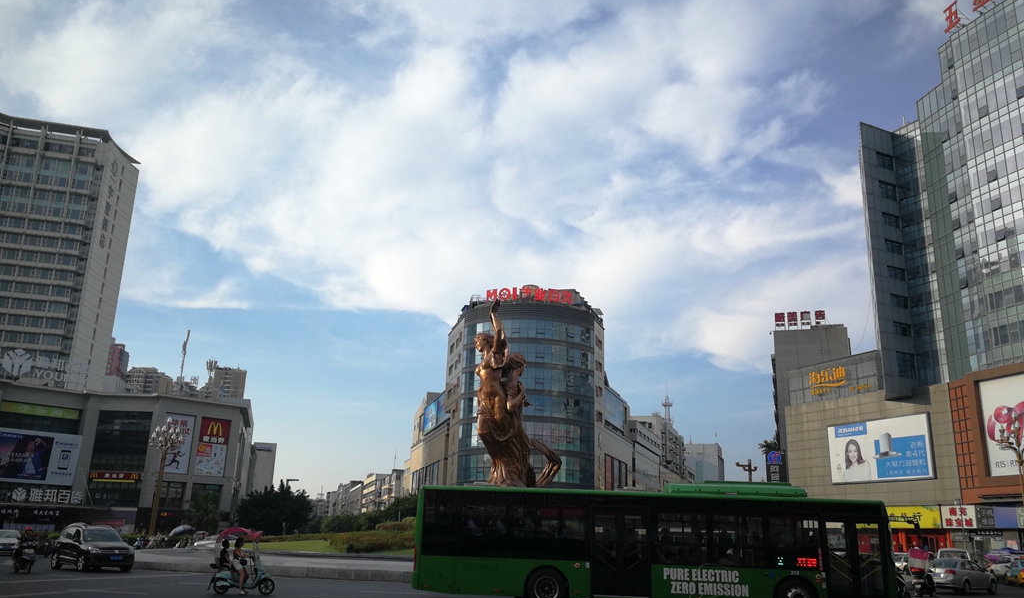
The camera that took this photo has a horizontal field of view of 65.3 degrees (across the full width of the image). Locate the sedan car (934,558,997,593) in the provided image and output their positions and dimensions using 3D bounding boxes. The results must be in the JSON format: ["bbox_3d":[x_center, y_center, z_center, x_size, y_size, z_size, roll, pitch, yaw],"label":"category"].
[{"bbox_3d":[20.176,12.502,36.163,4.500,1.460,1.740,16,-21,-39],"label":"sedan car"}]

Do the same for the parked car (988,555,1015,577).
[{"bbox_3d":[35.079,18.744,55.881,1.780,1.520,4.400,1,-16,3],"label":"parked car"}]

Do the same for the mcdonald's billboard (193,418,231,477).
[{"bbox_3d":[-36.999,18.400,99.041,0.250,6.996,3.812,-14,-23,43],"label":"mcdonald's billboard"}]

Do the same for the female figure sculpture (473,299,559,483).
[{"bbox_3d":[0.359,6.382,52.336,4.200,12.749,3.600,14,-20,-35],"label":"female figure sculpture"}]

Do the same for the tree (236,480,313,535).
[{"bbox_3d":[-23.930,21.523,80.906,7.400,6.400,7.000,2,-16,0],"label":"tree"}]

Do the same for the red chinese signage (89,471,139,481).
[{"bbox_3d":[-51.223,22.890,103.000,6.700,1.250,0.300,2,-16,0],"label":"red chinese signage"}]

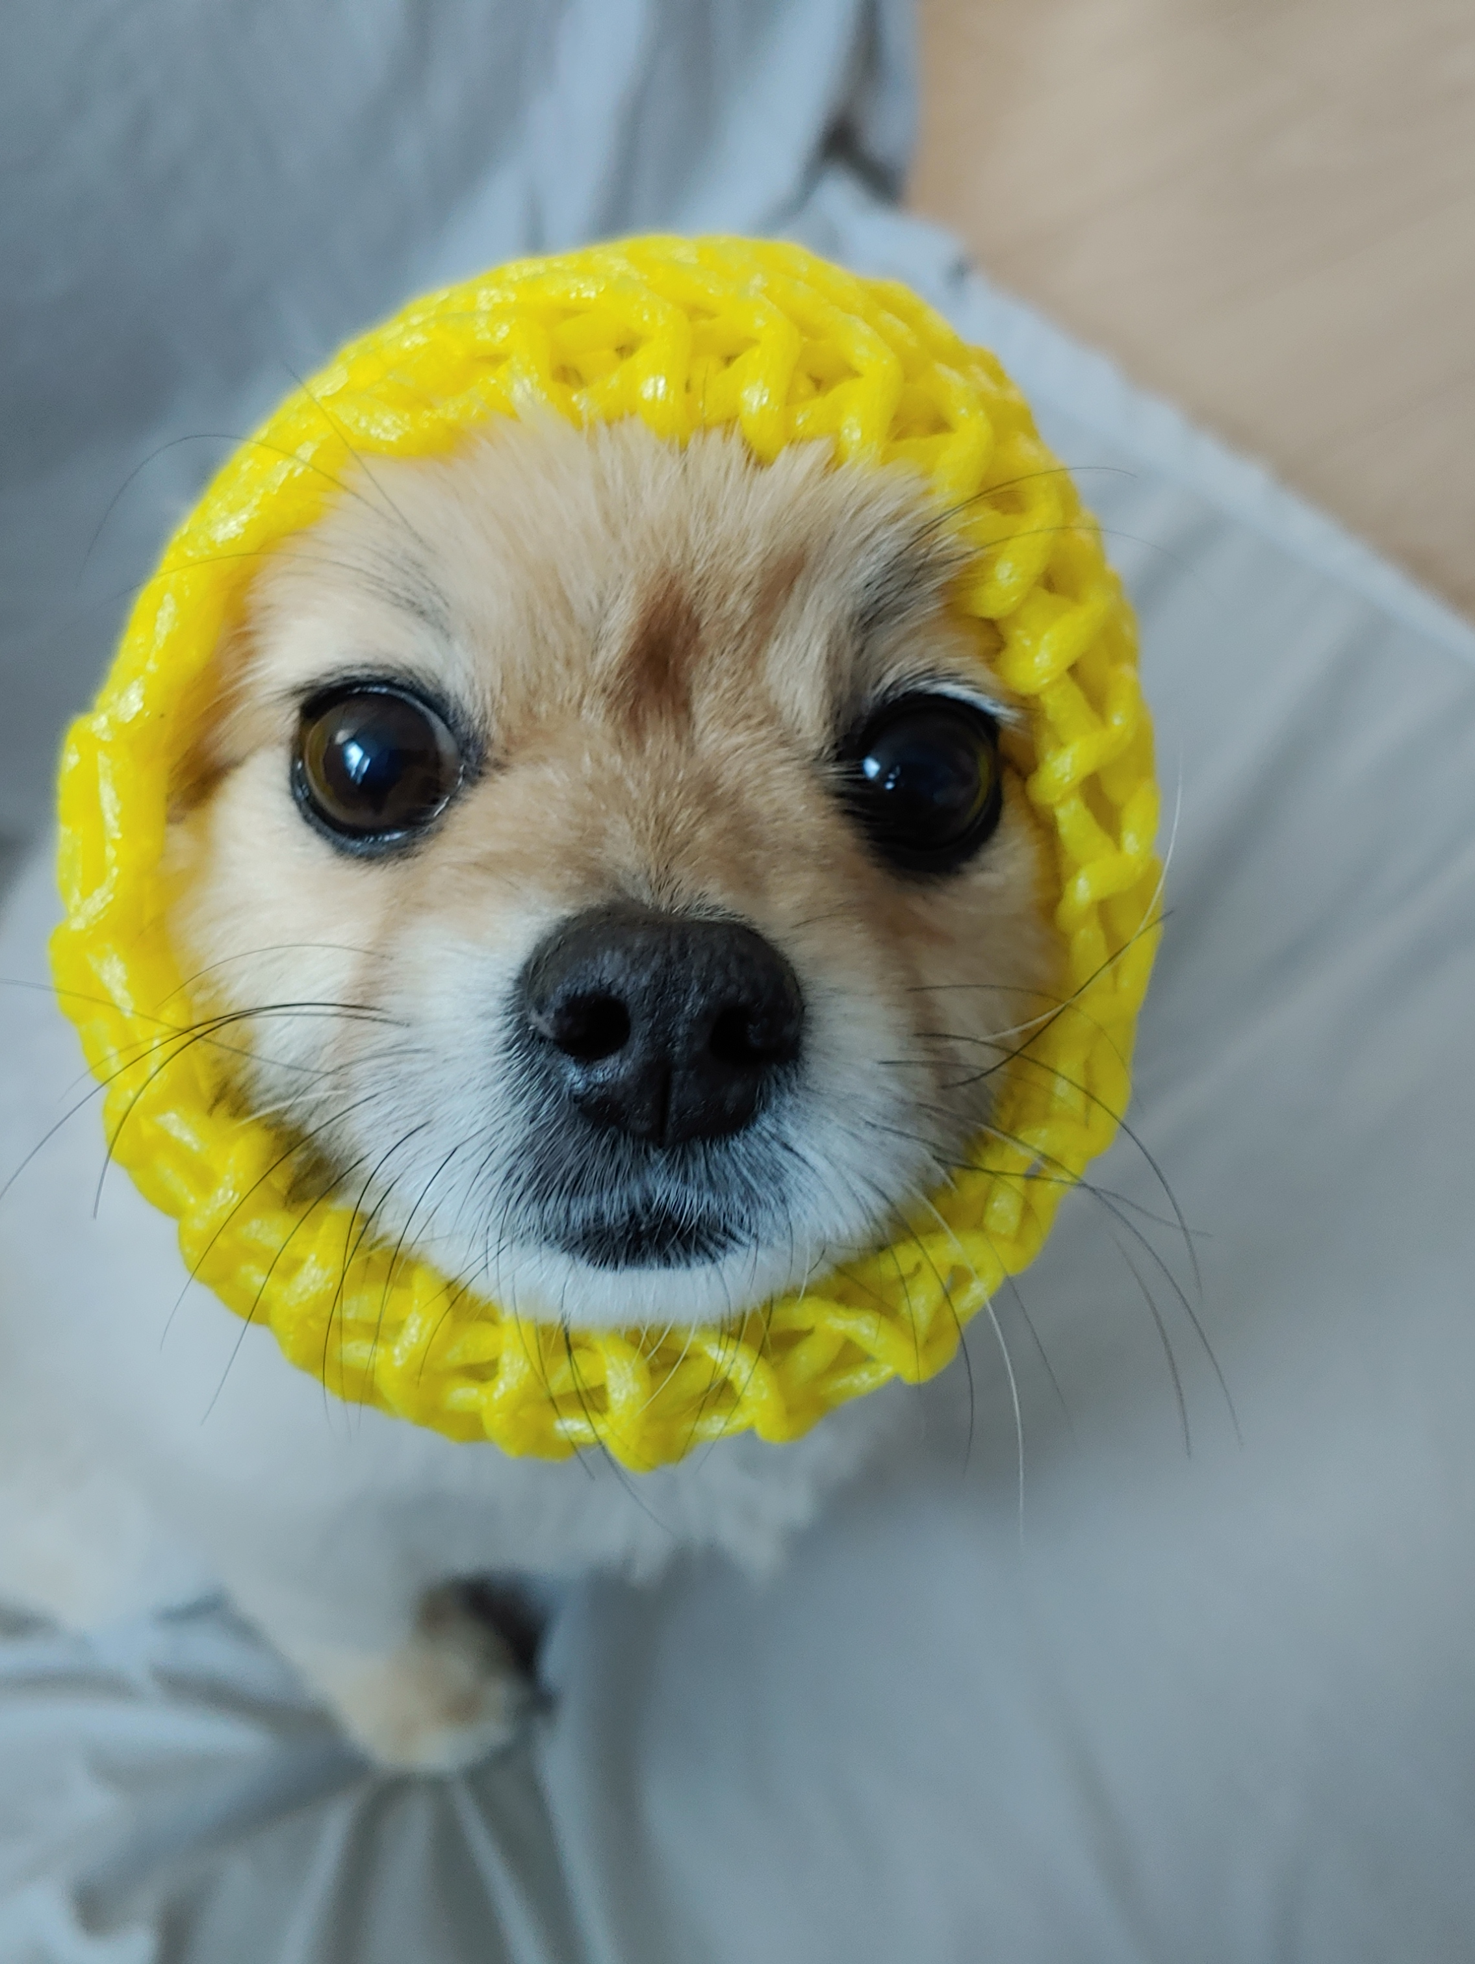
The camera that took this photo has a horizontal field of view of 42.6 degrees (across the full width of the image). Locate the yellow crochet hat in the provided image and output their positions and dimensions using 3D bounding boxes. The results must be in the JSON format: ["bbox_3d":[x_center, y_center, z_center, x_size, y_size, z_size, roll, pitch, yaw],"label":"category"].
[{"bbox_3d":[-0.016,-0.018,0.242,0.135,0.148,0.100,1,6,-3],"label":"yellow crochet hat"}]

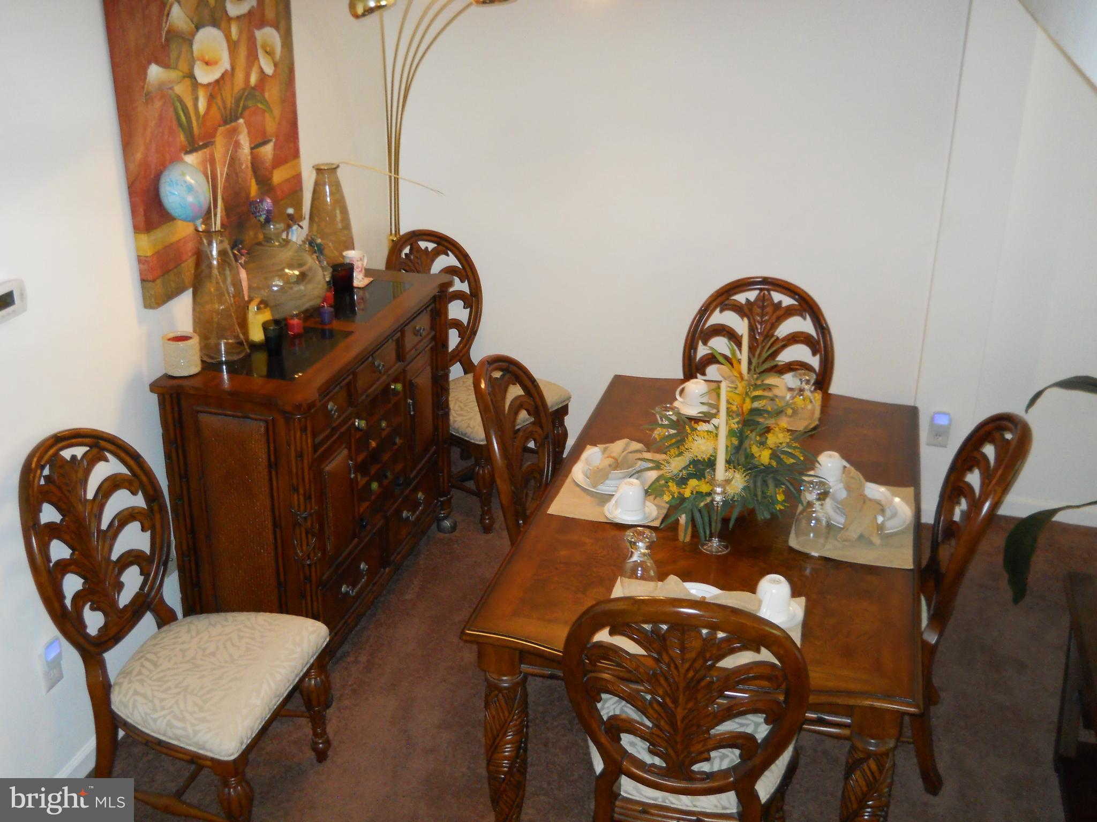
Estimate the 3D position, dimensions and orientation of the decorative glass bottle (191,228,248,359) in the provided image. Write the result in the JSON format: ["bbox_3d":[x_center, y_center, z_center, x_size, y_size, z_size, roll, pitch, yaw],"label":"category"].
[{"bbox_3d":[-1.000,-0.351,3.535,0.159,0.387,0.159,6,24,14],"label":"decorative glass bottle"}]

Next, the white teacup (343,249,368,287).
[{"bbox_3d":[-0.704,-0.516,4.264,0.093,0.105,0.078,6,24,14],"label":"white teacup"}]

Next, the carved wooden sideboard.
[{"bbox_3d":[-0.741,0.194,4.048,0.528,1.024,1.287,6,24,14],"label":"carved wooden sideboard"}]

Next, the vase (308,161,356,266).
[{"bbox_3d":[-0.799,-0.689,4.277,0.166,0.412,0.166,6,24,14],"label":"vase"}]

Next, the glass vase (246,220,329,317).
[{"bbox_3d":[-0.877,-0.472,3.913,0.265,0.305,0.265,0,24,0],"label":"glass vase"}]

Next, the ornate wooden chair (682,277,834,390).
[{"bbox_3d":[0.695,0.132,4.117,0.536,1.082,0.609,6,24,14],"label":"ornate wooden chair"}]

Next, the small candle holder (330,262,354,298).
[{"bbox_3d":[-0.730,-0.469,4.170,0.084,0.095,0.084,6,24,14],"label":"small candle holder"}]

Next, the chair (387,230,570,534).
[{"bbox_3d":[-0.303,-0.153,4.771,0.609,1.082,0.536,18,29,35],"label":"chair"}]

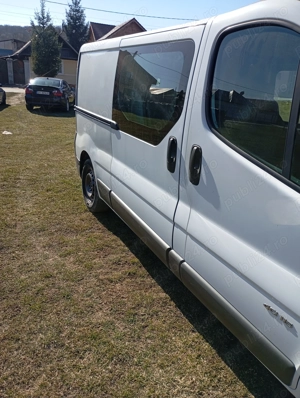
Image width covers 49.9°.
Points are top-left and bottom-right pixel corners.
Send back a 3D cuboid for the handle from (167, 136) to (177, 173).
[{"bbox_3d":[0.123,-0.240,1.769,0.045,0.195,0.045,-7,23,-25],"label":"handle"}]

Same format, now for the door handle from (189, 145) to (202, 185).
[{"bbox_3d":[0.225,-0.163,1.575,0.045,0.194,0.045,-7,23,-25],"label":"door handle"}]

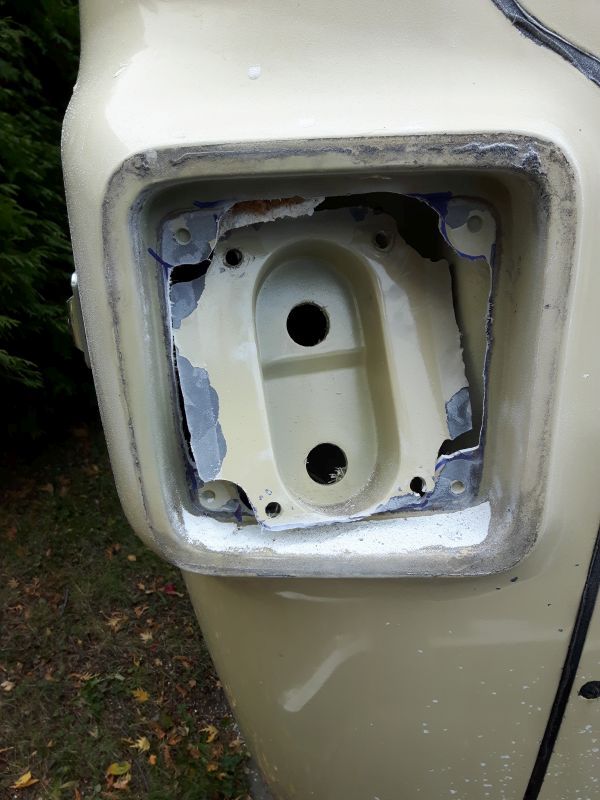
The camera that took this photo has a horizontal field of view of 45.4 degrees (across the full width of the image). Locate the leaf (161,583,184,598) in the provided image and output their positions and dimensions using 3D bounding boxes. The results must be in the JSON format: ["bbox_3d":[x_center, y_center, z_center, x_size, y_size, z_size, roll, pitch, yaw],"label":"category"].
[{"bbox_3d":[-0.359,0.536,2.016,0.065,0.014,0.061,-4,20,-11],"label":"leaf"}]

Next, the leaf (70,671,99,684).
[{"bbox_3d":[-0.510,0.653,1.692,0.062,0.015,0.035,-7,21,-19],"label":"leaf"}]

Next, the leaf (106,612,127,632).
[{"bbox_3d":[-0.480,0.585,1.880,0.051,0.015,0.074,-6,21,-16],"label":"leaf"}]

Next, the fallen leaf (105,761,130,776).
[{"bbox_3d":[-0.367,0.744,1.444,0.046,0.015,0.031,-6,21,-17],"label":"fallen leaf"}]

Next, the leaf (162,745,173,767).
[{"bbox_3d":[-0.273,0.734,1.476,0.019,0.013,0.052,-6,21,-17],"label":"leaf"}]

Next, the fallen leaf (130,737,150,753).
[{"bbox_3d":[-0.335,0.723,1.503,0.039,0.014,0.037,-6,21,-15],"label":"fallen leaf"}]

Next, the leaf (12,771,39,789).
[{"bbox_3d":[-0.542,0.753,1.411,0.032,0.020,0.046,16,25,37],"label":"leaf"}]

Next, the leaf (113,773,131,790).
[{"bbox_3d":[-0.352,0.753,1.414,0.035,0.018,0.035,-6,21,-17],"label":"leaf"}]

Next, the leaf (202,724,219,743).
[{"bbox_3d":[-0.192,0.712,1.531,0.035,0.014,0.043,-3,20,-9],"label":"leaf"}]

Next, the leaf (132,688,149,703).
[{"bbox_3d":[-0.365,0.674,1.638,0.038,0.012,0.043,-5,21,-15],"label":"leaf"}]

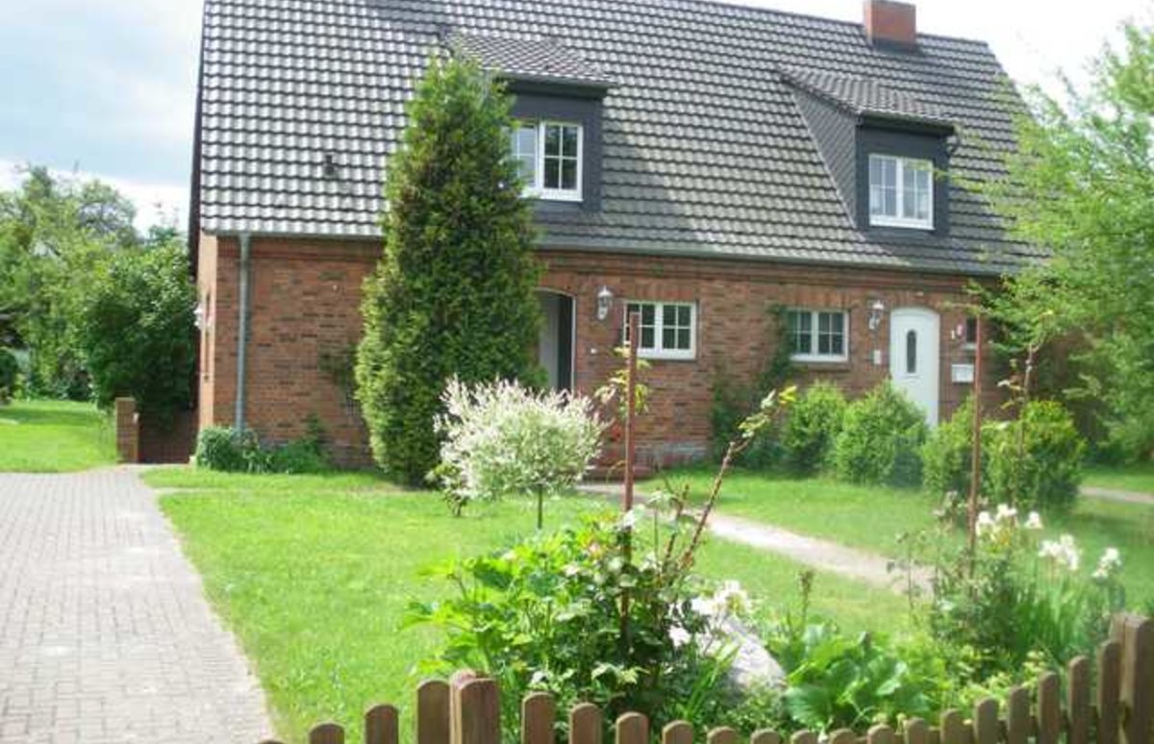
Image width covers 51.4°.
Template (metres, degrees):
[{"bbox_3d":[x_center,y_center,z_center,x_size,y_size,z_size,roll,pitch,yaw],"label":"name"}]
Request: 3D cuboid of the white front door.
[{"bbox_3d":[6.123,-0.026,21.741,1.067,2.300,0.100,1,-1,-18],"label":"white front door"}]

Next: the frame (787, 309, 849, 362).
[{"bbox_3d":[4.227,-0.639,21.142,1.255,0.941,0.100,1,-1,-18],"label":"frame"}]

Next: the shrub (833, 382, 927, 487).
[{"bbox_3d":[4.328,0.889,17.066,1.313,1.491,1.313,1,-1,-18],"label":"shrub"}]

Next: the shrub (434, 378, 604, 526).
[{"bbox_3d":[-0.555,0.776,11.534,1.636,1.433,1.587,1,-1,0],"label":"shrub"}]

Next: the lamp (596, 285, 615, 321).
[{"bbox_3d":[0.466,-1.129,19.708,0.220,0.553,0.270,1,-1,-18],"label":"lamp"}]

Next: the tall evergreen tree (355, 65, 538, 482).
[{"bbox_3d":[-1.727,-1.352,16.149,2.484,5.771,2.484,1,-1,-18],"label":"tall evergreen tree"}]

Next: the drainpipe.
[{"bbox_3d":[-5.023,-0.396,17.986,0.110,3.403,0.110,1,-1,-18],"label":"drainpipe"}]

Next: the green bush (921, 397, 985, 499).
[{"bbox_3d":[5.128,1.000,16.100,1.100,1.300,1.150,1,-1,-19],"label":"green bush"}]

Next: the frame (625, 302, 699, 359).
[{"bbox_3d":[1.406,-0.693,20.233,1.315,0.998,0.100,1,-1,-18],"label":"frame"}]

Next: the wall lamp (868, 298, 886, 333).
[{"bbox_3d":[5.308,-1.001,21.266,0.220,0.554,0.270,1,-1,-18],"label":"wall lamp"}]

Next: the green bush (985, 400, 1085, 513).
[{"bbox_3d":[5.598,0.989,14.600,1.200,1.320,1.200,1,-1,-19],"label":"green bush"}]

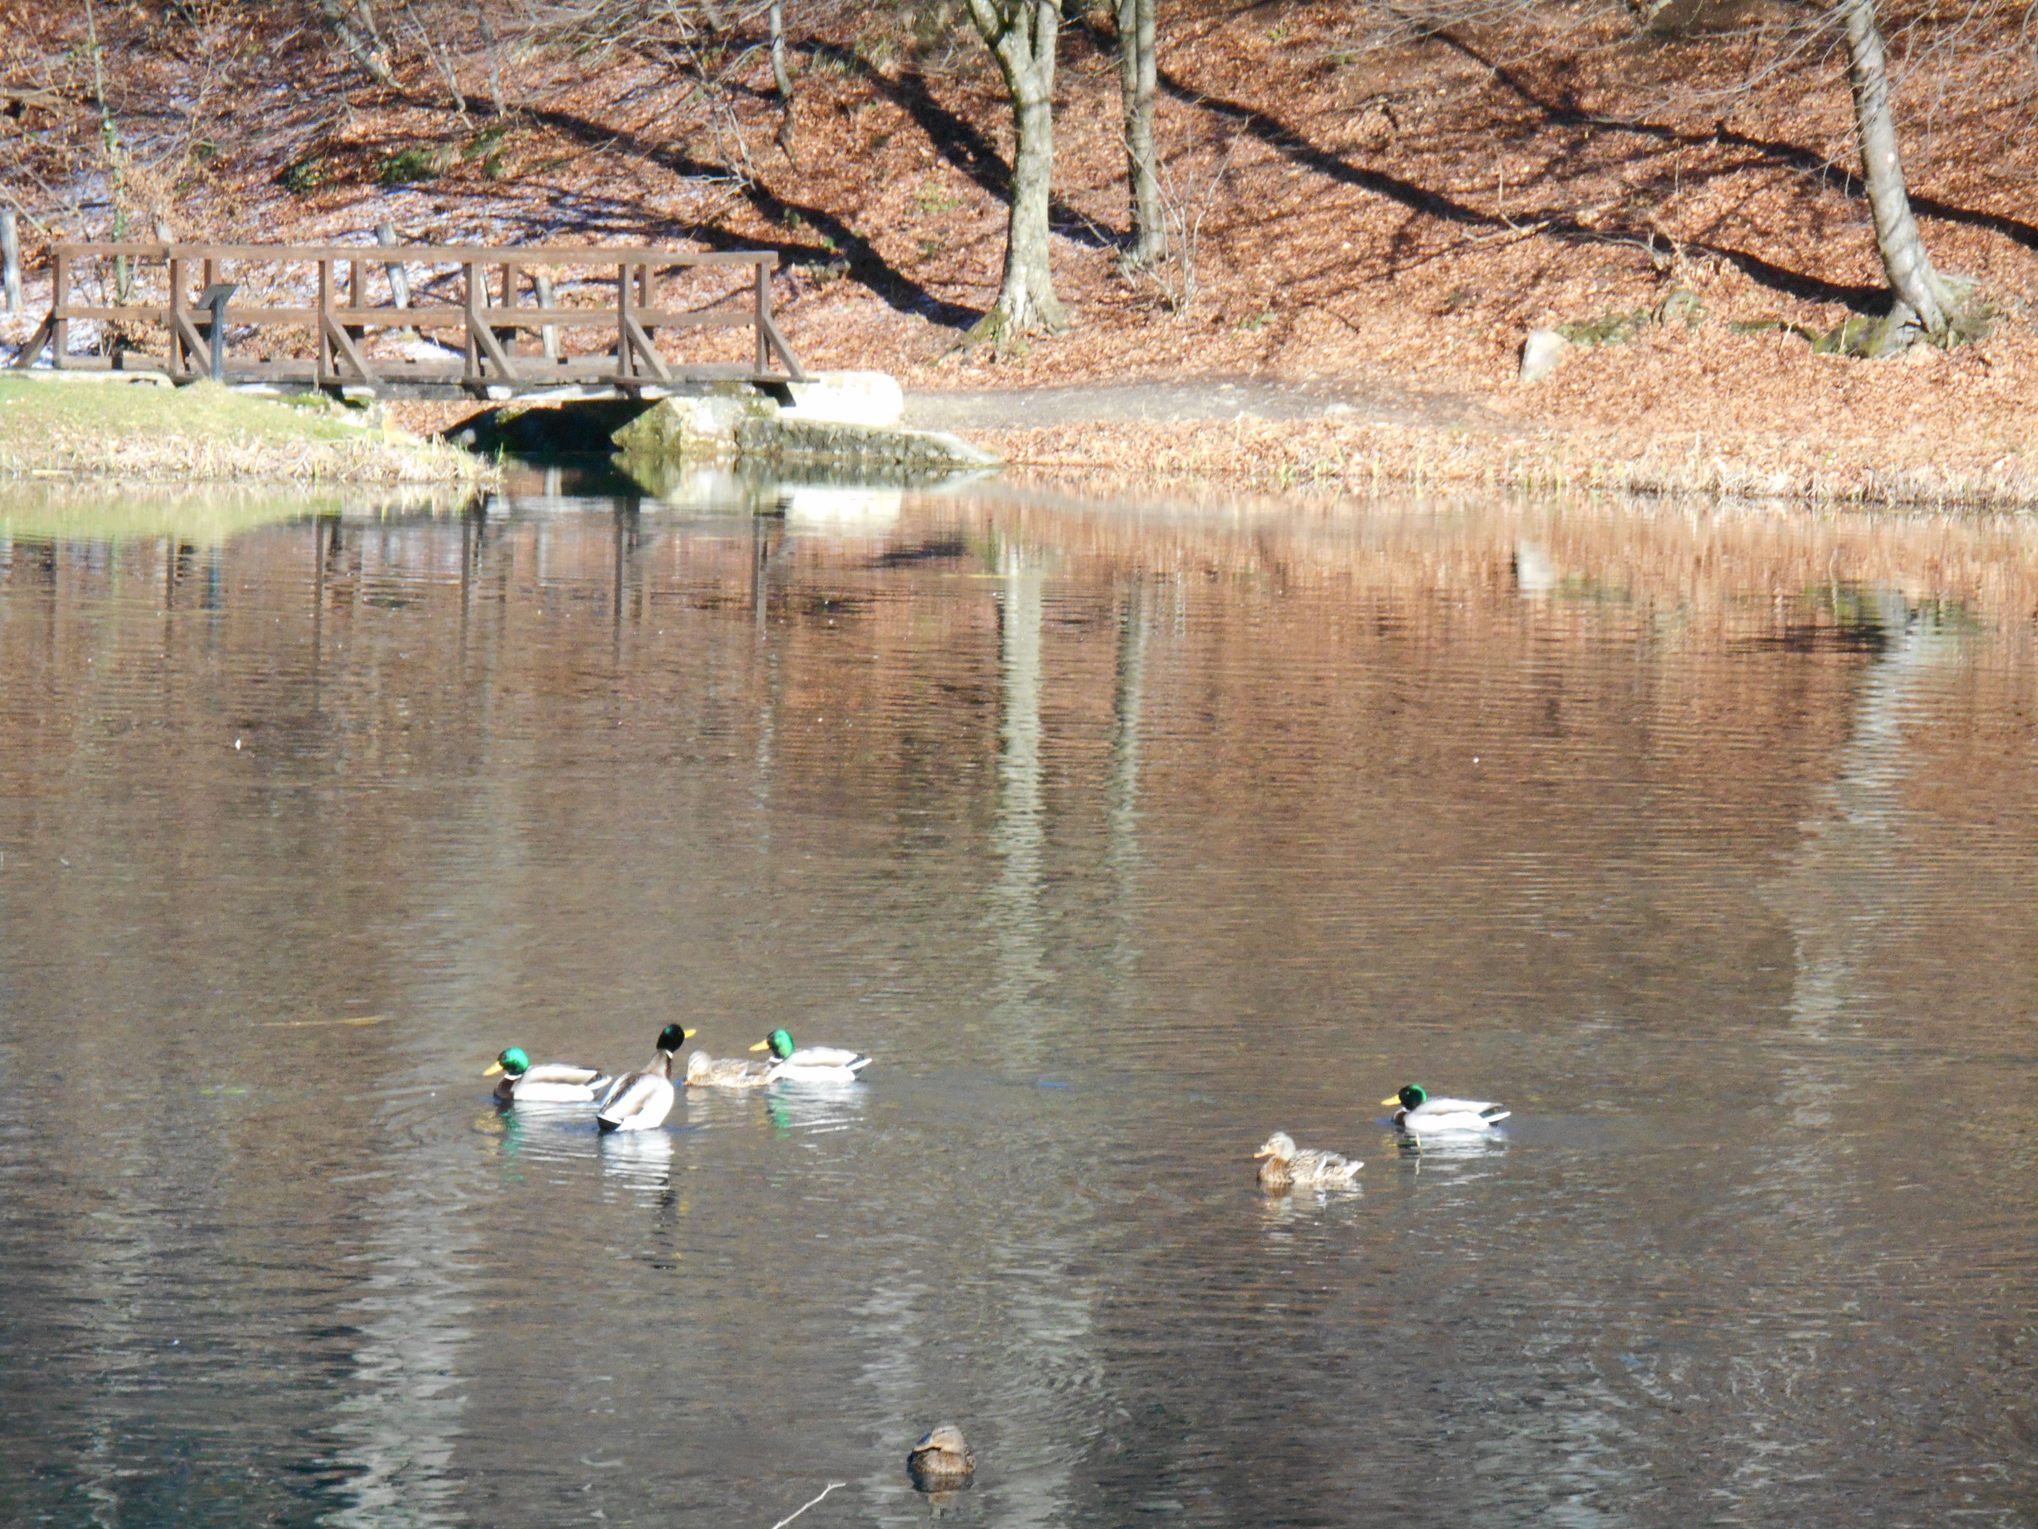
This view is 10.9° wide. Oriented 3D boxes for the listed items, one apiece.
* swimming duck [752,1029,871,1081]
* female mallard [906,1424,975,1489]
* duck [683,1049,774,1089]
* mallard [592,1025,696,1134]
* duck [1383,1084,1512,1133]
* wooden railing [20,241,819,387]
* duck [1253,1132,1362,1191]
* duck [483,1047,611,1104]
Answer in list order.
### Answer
[{"bbox_3d":[-0.752,1.043,38.578,0.440,0.180,0.180,2,4,7],"label":"swimming duck"},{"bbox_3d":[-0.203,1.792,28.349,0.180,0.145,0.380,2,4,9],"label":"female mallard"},{"bbox_3d":[-1.026,1.082,38.299,0.380,0.130,0.170,-1,4,-24],"label":"duck"},{"bbox_3d":[-1.291,1.069,36.982,0.200,0.330,0.380,4,5,32],"label":"mallard"},{"bbox_3d":[1.488,1.183,37.262,0.440,0.170,0.180,1,4,5],"label":"duck"},{"bbox_3d":[-5.171,-3.836,92.891,6.500,1.280,2.740,-2,5,-38],"label":"wooden railing"},{"bbox_3d":[0.959,1.294,35.475,0.400,0.180,0.170,-1,5,-30],"label":"duck"},{"bbox_3d":[-1.658,1.089,37.675,0.440,0.180,0.180,0,4,-17],"label":"duck"}]

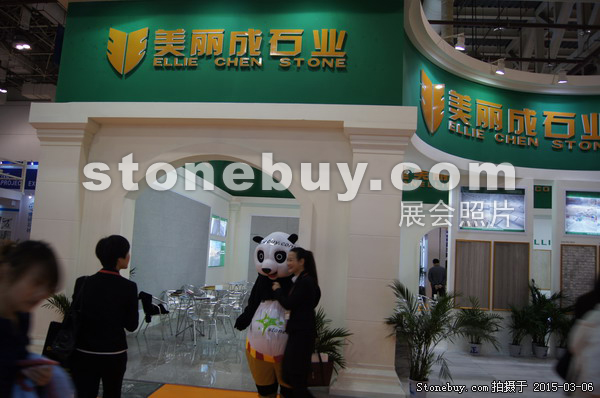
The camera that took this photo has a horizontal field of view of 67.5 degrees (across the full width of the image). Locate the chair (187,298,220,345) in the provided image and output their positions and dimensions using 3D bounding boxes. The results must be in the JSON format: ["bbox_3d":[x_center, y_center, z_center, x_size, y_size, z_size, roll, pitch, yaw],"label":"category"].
[{"bbox_3d":[-1.643,2.067,7.678,0.540,0.750,0.560,7,-8,-30],"label":"chair"}]

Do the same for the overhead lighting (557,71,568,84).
[{"bbox_3d":[4.253,-1.969,7.280,0.130,0.200,0.130,3,-7,-1],"label":"overhead lighting"}]

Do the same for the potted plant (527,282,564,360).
[{"bbox_3d":[4.310,2.127,7.887,0.660,1.300,0.620,2,-7,5],"label":"potted plant"}]

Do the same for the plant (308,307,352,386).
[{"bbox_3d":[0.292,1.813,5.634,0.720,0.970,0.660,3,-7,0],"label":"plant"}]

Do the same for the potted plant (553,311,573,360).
[{"bbox_3d":[4.610,2.395,7.890,0.420,0.800,0.420,2,-7,5],"label":"potted plant"}]

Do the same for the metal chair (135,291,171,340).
[{"bbox_3d":[-2.543,2.053,7.954,0.560,0.750,0.540,3,-7,4],"label":"metal chair"}]

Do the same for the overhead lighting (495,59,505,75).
[{"bbox_3d":[3.103,-2.061,6.988,0.130,0.200,0.130,6,-7,-27],"label":"overhead lighting"}]

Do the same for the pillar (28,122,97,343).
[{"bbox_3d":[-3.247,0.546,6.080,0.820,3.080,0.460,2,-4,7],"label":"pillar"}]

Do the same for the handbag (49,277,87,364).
[{"bbox_3d":[-1.445,0.752,2.780,0.250,0.520,0.130,0,-8,27],"label":"handbag"}]

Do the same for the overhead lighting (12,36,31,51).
[{"bbox_3d":[-13.327,-7.441,21.500,0.700,0.480,0.500,2,-7,5],"label":"overhead lighting"}]

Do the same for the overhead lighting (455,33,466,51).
[{"bbox_3d":[2.233,-2.191,6.250,0.130,0.200,0.130,-2,-8,37],"label":"overhead lighting"}]

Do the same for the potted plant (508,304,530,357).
[{"bbox_3d":[3.857,2.323,7.980,0.460,0.900,0.440,3,-7,0],"label":"potted plant"}]

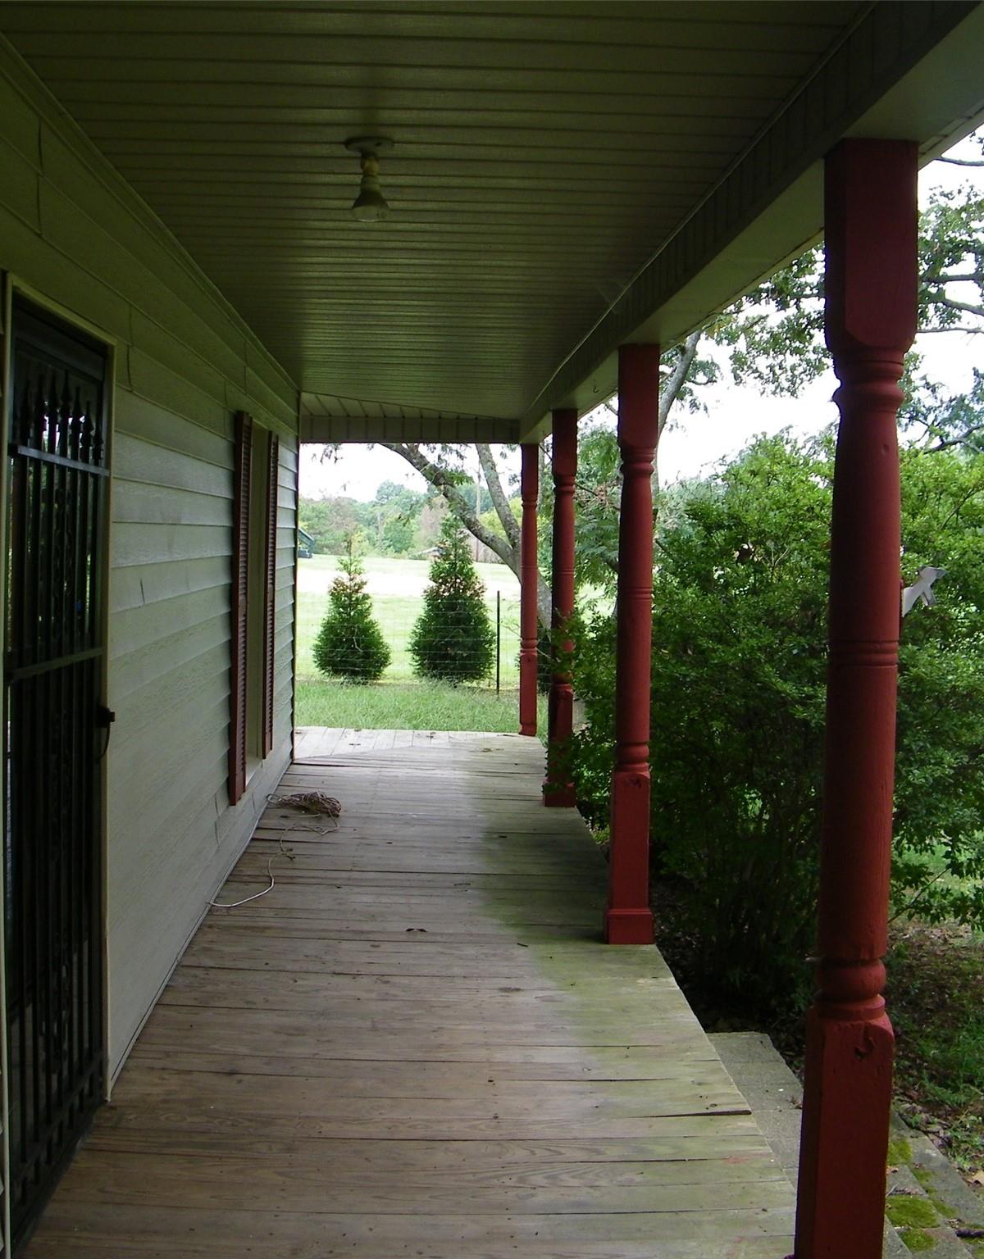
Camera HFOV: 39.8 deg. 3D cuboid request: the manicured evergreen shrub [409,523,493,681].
[{"bbox_3d":[-0.542,-0.373,19.015,1.200,2.280,1.200,1,4,-3],"label":"manicured evergreen shrub"}]

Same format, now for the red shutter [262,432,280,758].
[{"bbox_3d":[-1.203,-0.194,7.357,0.035,1.720,0.340,1,4,-3],"label":"red shutter"}]

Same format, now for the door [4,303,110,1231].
[{"bbox_3d":[-1.021,0.313,3.272,0.055,2.040,0.870,1,4,-3],"label":"door"}]

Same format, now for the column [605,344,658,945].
[{"bbox_3d":[0.547,0.073,5.309,0.155,2.330,0.155,1,4,-3],"label":"column"}]

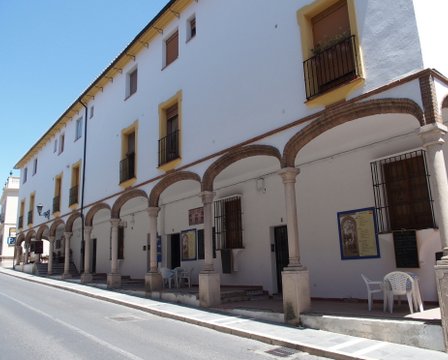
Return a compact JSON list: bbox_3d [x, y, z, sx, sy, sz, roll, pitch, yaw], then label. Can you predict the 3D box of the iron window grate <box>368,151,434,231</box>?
[{"bbox_3d":[4.350,0.334,9.439,0.195,1.836,1.371,8,-16,-37],"label":"iron window grate"}]

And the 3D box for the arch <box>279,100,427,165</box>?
[{"bbox_3d":[2.487,-1.009,7.968,0.325,0.910,3.237,8,-16,-37],"label":"arch"}]

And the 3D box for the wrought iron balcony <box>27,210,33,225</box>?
[{"bbox_3d":[-14.969,2.982,30.052,0.199,0.994,1.349,7,-15,-37],"label":"wrought iron balcony"}]

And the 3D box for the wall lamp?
[{"bbox_3d":[-11.670,2.045,25.058,0.800,1.015,0.400,8,-16,-37],"label":"wall lamp"}]

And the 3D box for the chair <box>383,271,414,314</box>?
[{"bbox_3d":[3.570,2.254,7.849,0.570,0.800,0.550,-9,-14,27],"label":"chair"}]

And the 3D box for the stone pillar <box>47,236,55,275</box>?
[{"bbox_3d":[-11.012,4.804,24.660,0.400,2.375,0.400,8,-16,-37],"label":"stone pillar"}]

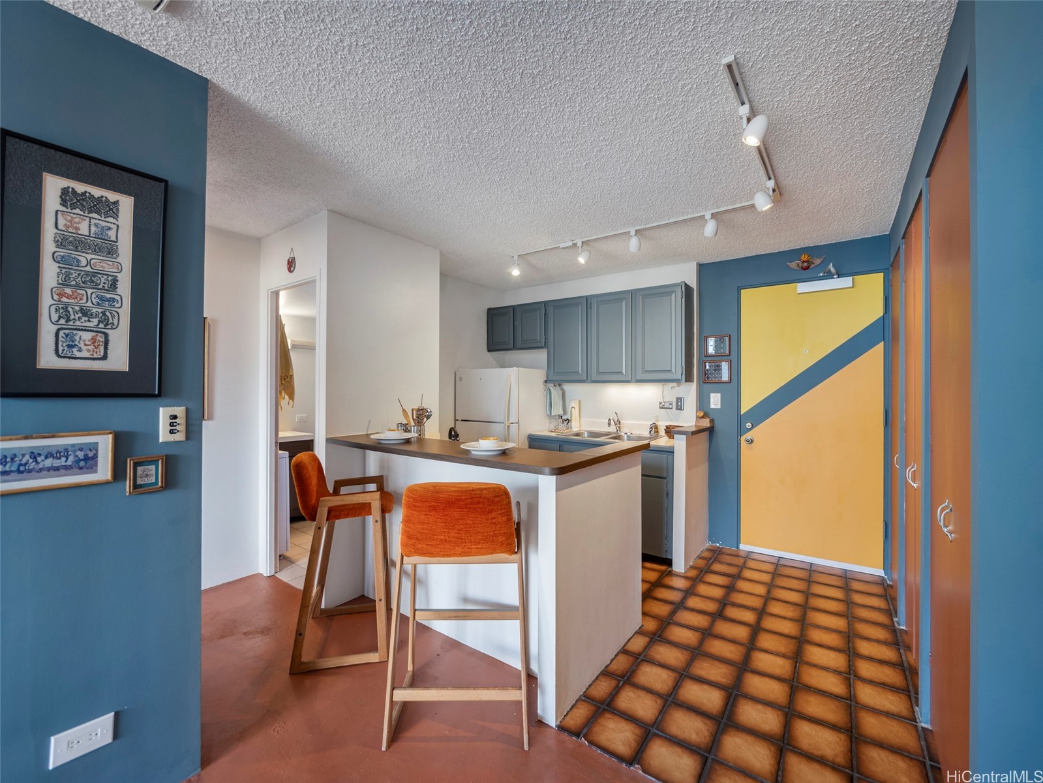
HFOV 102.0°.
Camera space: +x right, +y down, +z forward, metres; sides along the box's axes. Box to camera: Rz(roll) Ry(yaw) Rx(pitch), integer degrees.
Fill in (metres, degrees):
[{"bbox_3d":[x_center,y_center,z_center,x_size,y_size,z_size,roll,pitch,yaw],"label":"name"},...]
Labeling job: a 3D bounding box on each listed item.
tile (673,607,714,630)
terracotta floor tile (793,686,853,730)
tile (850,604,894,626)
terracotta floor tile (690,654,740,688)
[{"bbox_3d":[0.994,1.318,2.442,0.188,0.012,0.187,-1,-1,37],"label":"tile"},{"bbox_3d":[1.265,1.337,1.775,0.197,0.012,0.197,0,0,37],"label":"terracotta floor tile"},{"bbox_3d":[2.074,1.337,2.500,0.197,0.012,0.197,0,0,37],"label":"tile"},{"bbox_3d":[0.907,1.314,1.985,0.188,0.012,0.187,-1,-1,37],"label":"terracotta floor tile"}]

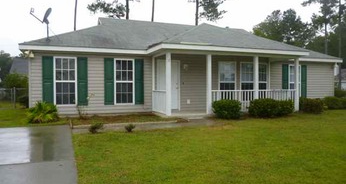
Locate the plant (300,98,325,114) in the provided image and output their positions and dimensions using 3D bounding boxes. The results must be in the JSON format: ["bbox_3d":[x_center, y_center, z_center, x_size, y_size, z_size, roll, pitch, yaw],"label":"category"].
[{"bbox_3d":[5.996,0.596,12.100,0.970,0.630,0.900,0,1,-21],"label":"plant"}]

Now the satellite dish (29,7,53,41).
[{"bbox_3d":[-4.778,-2.444,10.170,0.740,1.210,0.550,0,1,-16],"label":"satellite dish"}]

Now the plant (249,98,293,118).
[{"bbox_3d":[3.798,0.609,10.800,1.850,0.670,0.950,0,1,-21],"label":"plant"}]

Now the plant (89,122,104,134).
[{"bbox_3d":[-1.939,0.915,7.100,0.400,0.290,0.380,0,1,-21],"label":"plant"}]

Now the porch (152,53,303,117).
[{"bbox_3d":[2.232,-0.282,11.585,5.950,2.350,1.980,0,1,-21],"label":"porch"}]

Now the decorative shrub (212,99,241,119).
[{"bbox_3d":[1.929,0.609,10.100,0.970,0.680,0.920,0,1,0],"label":"decorative shrub"}]

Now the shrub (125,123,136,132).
[{"bbox_3d":[-1.103,0.911,7.270,0.300,0.250,0.300,0,1,-21],"label":"shrub"}]

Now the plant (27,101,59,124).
[{"bbox_3d":[-4.170,0.613,8.950,1.030,0.680,1.000,0,1,-21],"label":"plant"}]

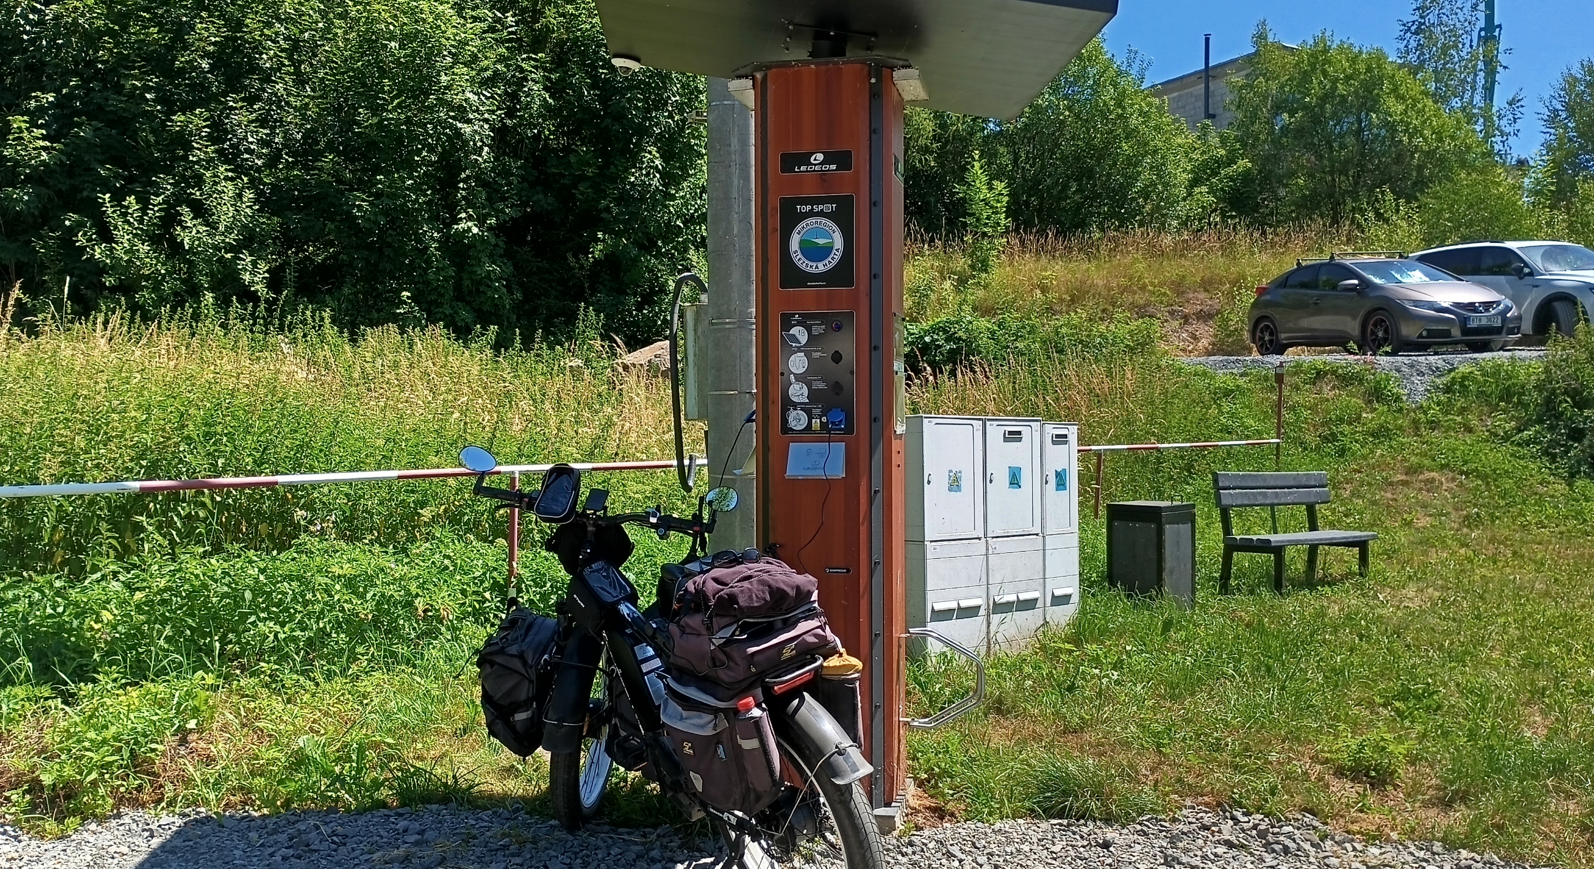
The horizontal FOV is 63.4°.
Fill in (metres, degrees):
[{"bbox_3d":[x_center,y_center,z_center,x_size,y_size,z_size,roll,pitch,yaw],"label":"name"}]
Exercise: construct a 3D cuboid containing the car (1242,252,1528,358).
[{"bbox_3d":[8.520,-1.910,19.080,1.790,1.510,4.300,0,2,-15],"label":"car"}]

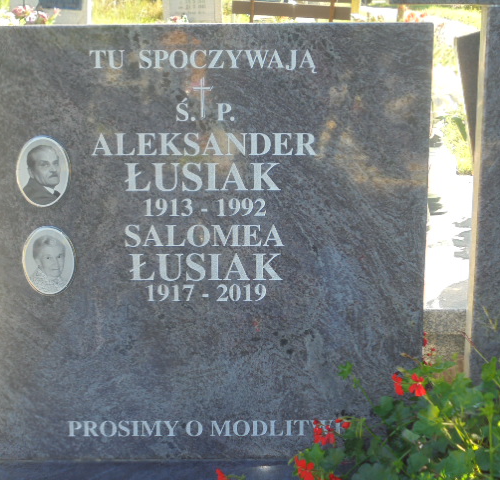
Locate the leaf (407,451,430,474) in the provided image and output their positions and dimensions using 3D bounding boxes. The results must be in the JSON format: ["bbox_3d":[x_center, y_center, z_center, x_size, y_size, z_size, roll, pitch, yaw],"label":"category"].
[{"bbox_3d":[0.260,0.344,1.600,0.037,0.037,0.018,0,13,-1],"label":"leaf"}]

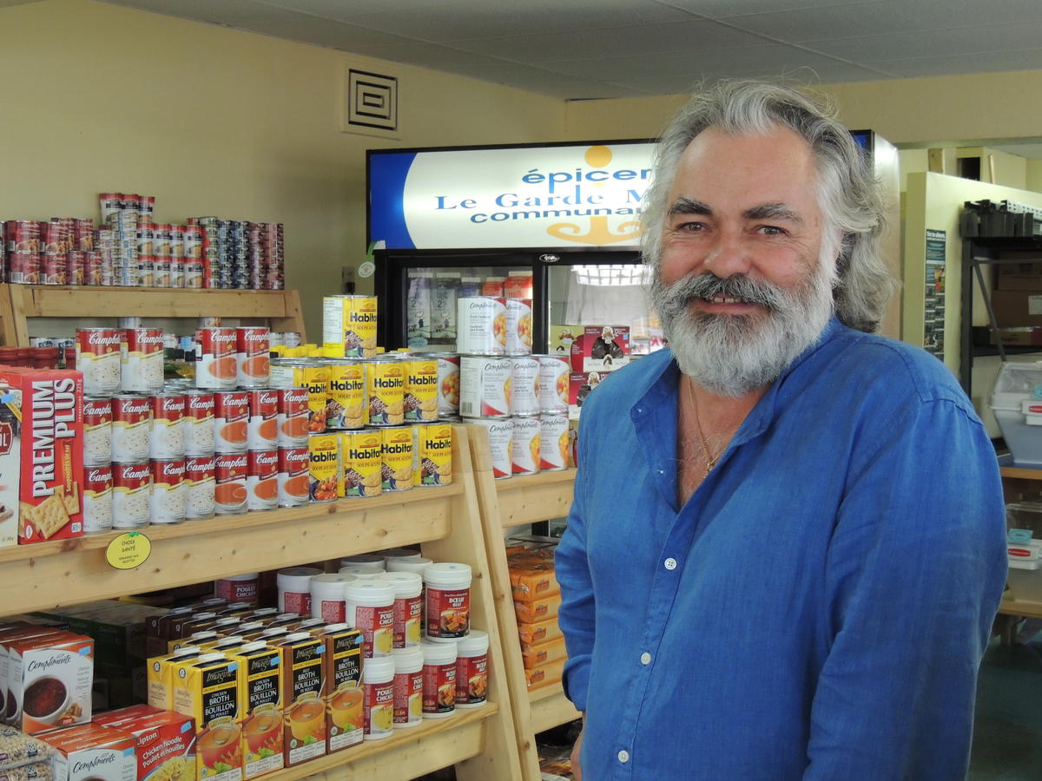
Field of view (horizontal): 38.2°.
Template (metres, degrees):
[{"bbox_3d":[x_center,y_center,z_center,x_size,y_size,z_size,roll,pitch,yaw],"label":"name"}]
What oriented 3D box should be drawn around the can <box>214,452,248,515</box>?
[{"bbox_3d":[-0.479,0.150,2.459,0.067,0.102,0.067,0,3,0],"label":"can"}]

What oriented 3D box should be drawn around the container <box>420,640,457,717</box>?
[{"bbox_3d":[-0.161,0.532,2.794,0.087,0.132,0.087,0,3,0],"label":"container"}]

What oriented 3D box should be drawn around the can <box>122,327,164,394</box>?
[{"bbox_3d":[-0.606,-0.048,2.413,0.066,0.102,0.066,0,3,0],"label":"can"}]

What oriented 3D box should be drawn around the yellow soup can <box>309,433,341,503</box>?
[{"bbox_3d":[-0.371,0.132,2.632,0.102,0.119,0.102,0,3,0],"label":"yellow soup can"}]

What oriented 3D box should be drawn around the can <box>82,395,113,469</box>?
[{"bbox_3d":[-0.645,0.060,2.247,0.067,0.102,0.067,0,3,0],"label":"can"}]

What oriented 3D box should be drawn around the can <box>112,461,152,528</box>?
[{"bbox_3d":[-0.601,0.158,2.298,0.067,0.102,0.067,0,3,0],"label":"can"}]

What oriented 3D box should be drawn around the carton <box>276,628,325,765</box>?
[{"bbox_3d":[-0.380,0.516,2.523,0.061,0.202,0.092,3,4,40],"label":"carton"}]

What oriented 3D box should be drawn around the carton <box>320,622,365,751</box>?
[{"bbox_3d":[-0.324,0.513,2.595,0.061,0.202,0.092,2,4,36],"label":"carton"}]

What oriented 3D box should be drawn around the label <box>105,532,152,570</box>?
[{"bbox_3d":[-0.589,0.241,2.262,0.004,0.055,0.083,2,4,38],"label":"label"}]

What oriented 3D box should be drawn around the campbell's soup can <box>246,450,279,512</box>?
[{"bbox_3d":[-0.438,0.147,2.510,0.067,0.102,0.067,0,3,0],"label":"campbell's soup can"}]

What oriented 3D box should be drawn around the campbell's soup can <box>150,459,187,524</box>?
[{"bbox_3d":[-0.558,0.155,2.355,0.067,0.102,0.067,0,3,0],"label":"campbell's soup can"}]

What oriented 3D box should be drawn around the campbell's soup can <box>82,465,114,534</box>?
[{"bbox_3d":[-0.653,0.162,2.278,0.066,0.102,0.066,0,3,0],"label":"campbell's soup can"}]

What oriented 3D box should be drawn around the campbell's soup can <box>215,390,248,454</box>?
[{"bbox_3d":[-0.479,0.049,2.456,0.067,0.102,0.067,0,3,0],"label":"campbell's soup can"}]

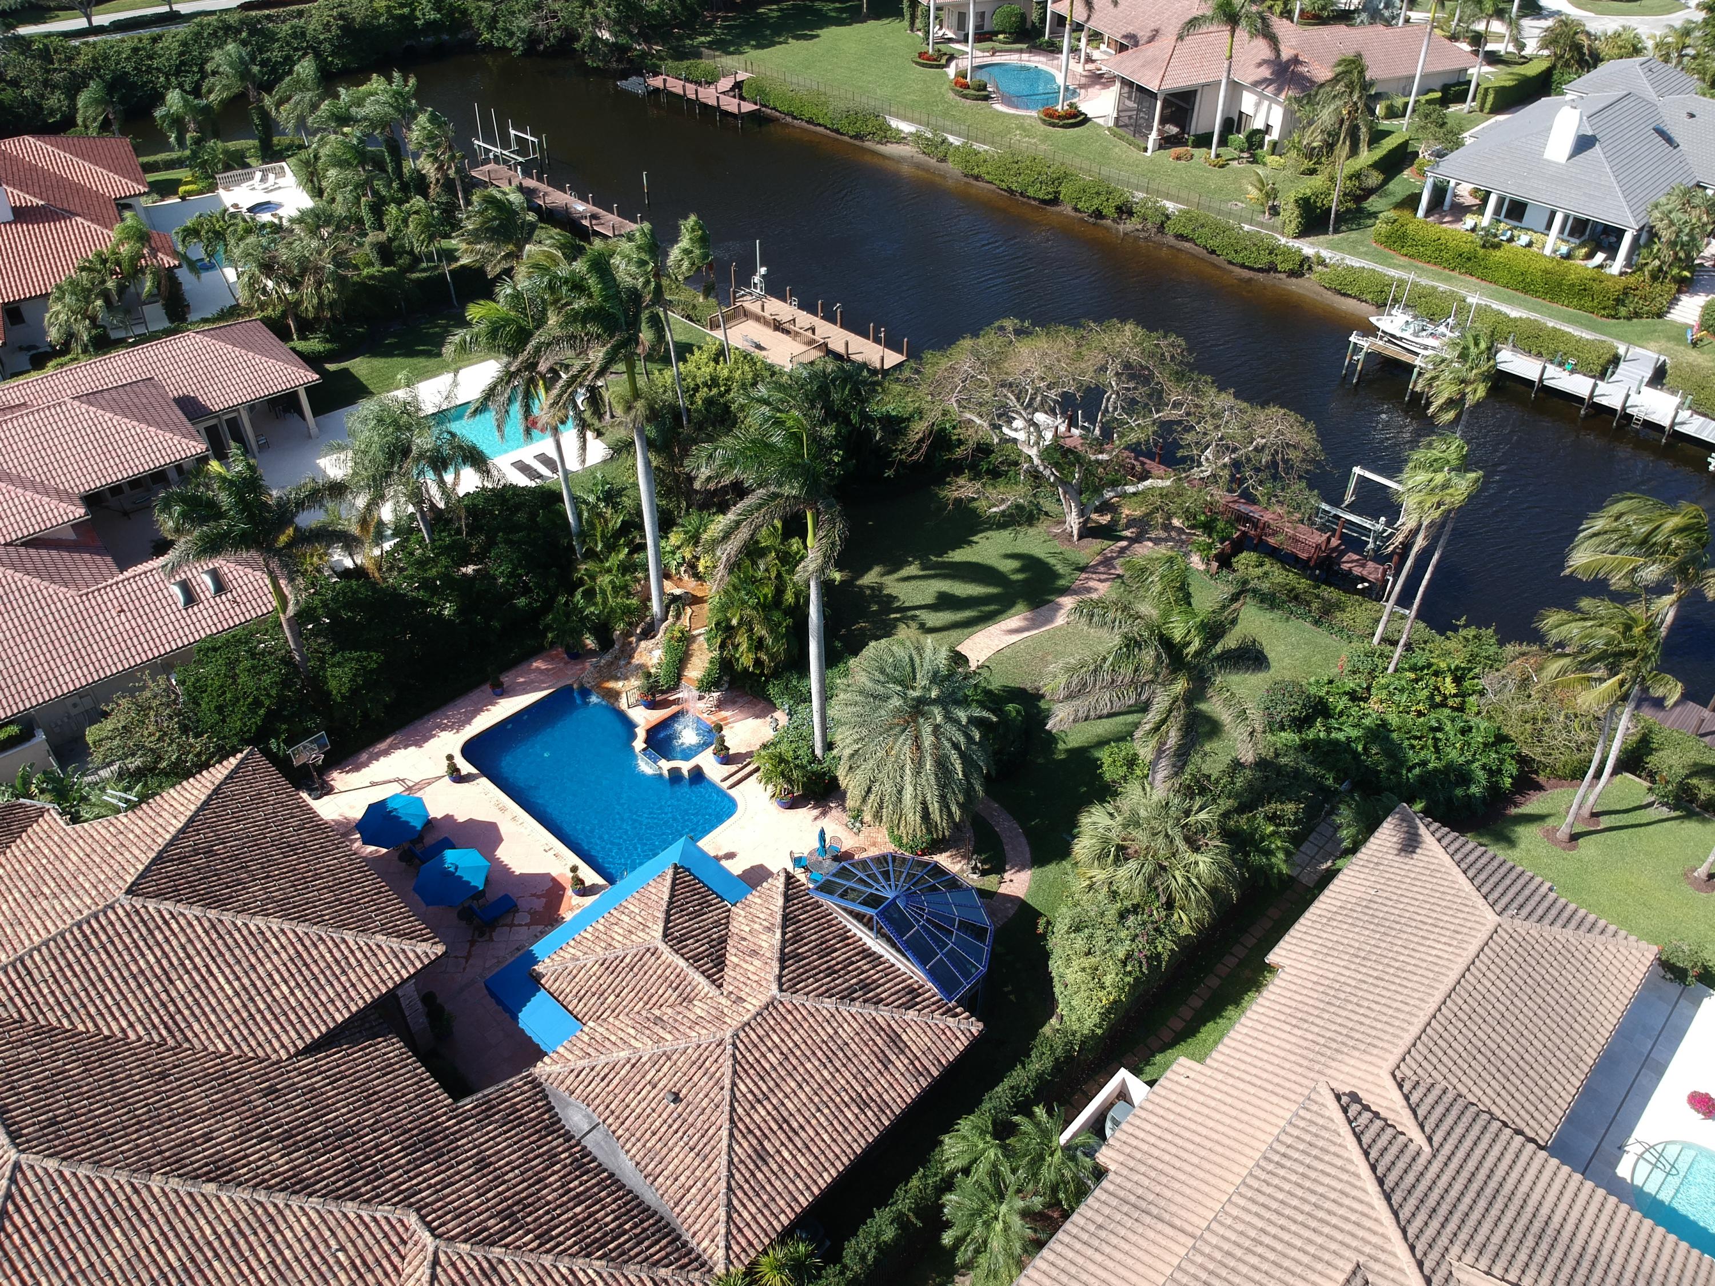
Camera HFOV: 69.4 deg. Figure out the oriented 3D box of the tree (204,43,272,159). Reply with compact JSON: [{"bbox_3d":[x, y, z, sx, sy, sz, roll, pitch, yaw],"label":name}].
[{"bbox_3d":[-51.085,-45.152,103.963,5.910,9.470,5.200,0,39,0],"label":"tree"}]

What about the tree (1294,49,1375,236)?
[{"bbox_3d":[34.176,-35.505,88.955,5.600,12.400,5.200,0,39,0],"label":"tree"}]

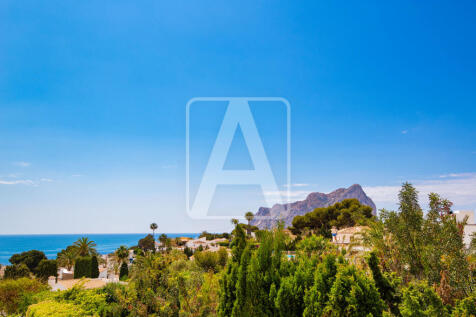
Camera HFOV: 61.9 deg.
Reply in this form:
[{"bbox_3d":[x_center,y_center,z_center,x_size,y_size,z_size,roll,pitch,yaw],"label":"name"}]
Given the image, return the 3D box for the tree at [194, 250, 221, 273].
[{"bbox_3d":[-3.562,12.132,46.305,3.040,2.770,2.880,1,-11,-4],"label":"tree"}]

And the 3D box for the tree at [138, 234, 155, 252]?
[{"bbox_3d":[-25.304,23.705,109.649,4.420,5.380,4.200,2,-11,-13],"label":"tree"}]

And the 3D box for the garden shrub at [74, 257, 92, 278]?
[{"bbox_3d":[-21.802,15.428,55.952,2.540,3.200,2.030,4,-11,-20],"label":"garden shrub"}]

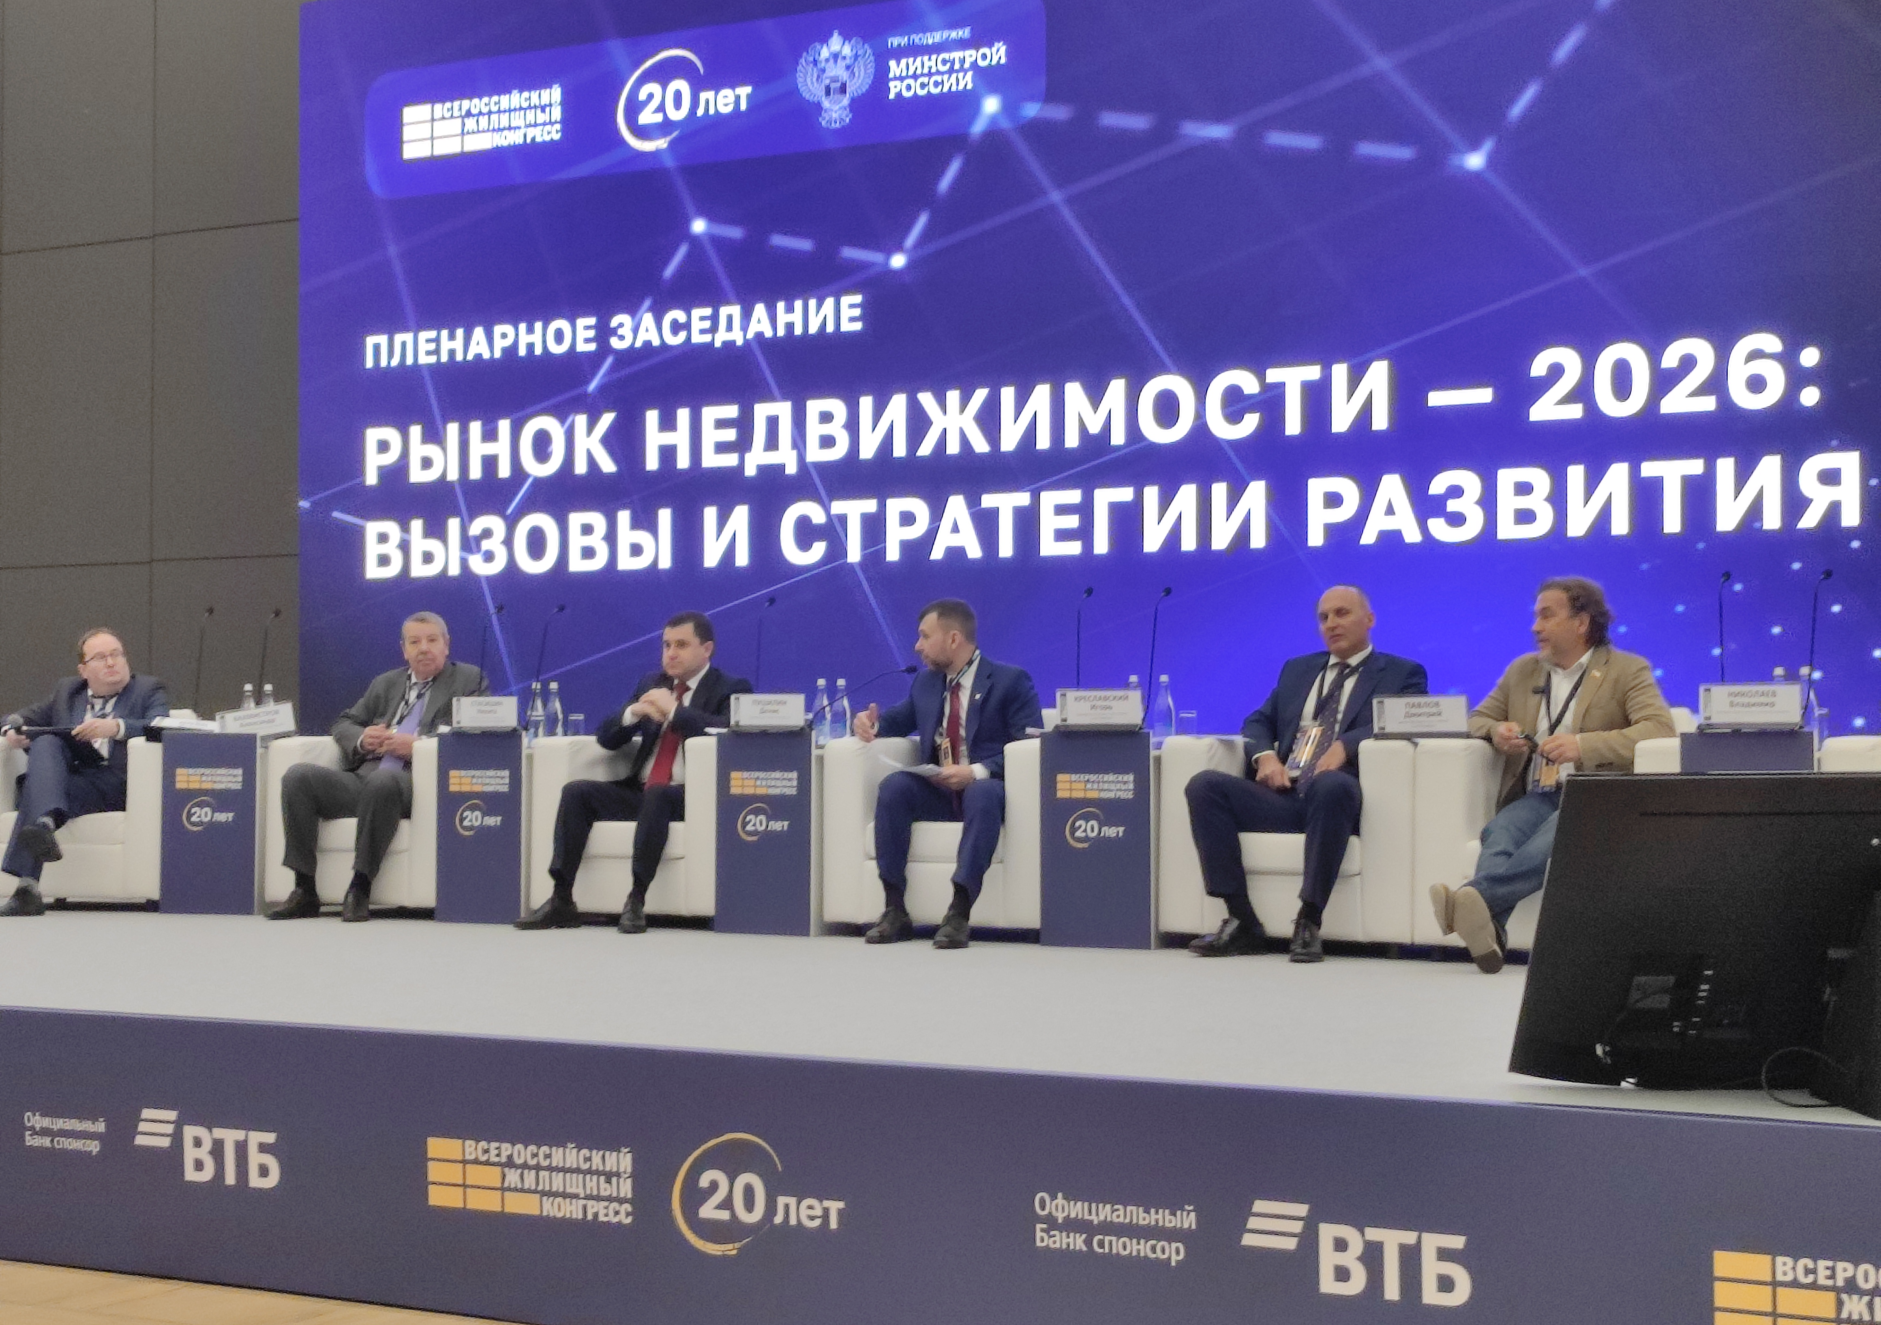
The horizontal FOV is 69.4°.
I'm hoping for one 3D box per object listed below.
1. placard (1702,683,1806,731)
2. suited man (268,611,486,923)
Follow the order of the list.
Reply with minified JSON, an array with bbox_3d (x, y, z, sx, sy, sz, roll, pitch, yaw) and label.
[{"bbox_3d":[2.488,0.138,4.177,0.290,0.140,0.080,-1,-2,18],"label":"placard"},{"bbox_3d":[-2.277,0.397,5.611,0.718,1.232,0.739,-1,-1,7],"label":"suited man"}]

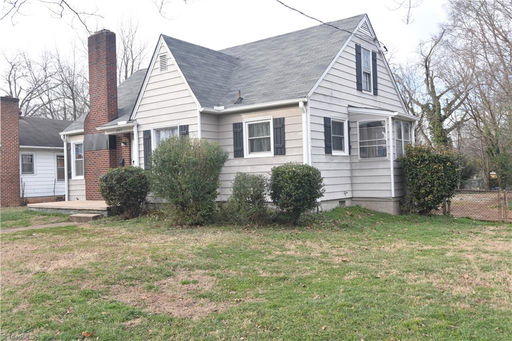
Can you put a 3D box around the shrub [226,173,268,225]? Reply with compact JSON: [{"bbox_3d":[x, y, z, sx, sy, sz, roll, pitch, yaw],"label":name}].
[{"bbox_3d":[-0.247,0.729,12.950,1.140,1.340,1.080,-2,-1,0],"label":"shrub"}]

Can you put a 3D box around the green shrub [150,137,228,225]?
[{"bbox_3d":[-1.777,0.267,13.300,2.050,2.340,1.850,-3,-1,37],"label":"green shrub"}]

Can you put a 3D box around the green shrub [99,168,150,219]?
[{"bbox_3d":[-3.934,0.663,15.000,1.480,1.560,1.420,-3,-1,37],"label":"green shrub"}]

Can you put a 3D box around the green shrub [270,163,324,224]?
[{"bbox_3d":[1.022,0.566,12.250,1.320,1.520,1.300,-2,-1,0],"label":"green shrub"}]

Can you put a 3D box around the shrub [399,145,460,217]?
[{"bbox_3d":[5.056,0.262,14.500,1.660,2.030,1.600,-3,-1,37],"label":"shrub"}]

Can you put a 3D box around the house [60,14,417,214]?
[{"bbox_3d":[-0.581,-1.821,18.851,13.000,6.600,8.850,-3,-1,37],"label":"house"}]

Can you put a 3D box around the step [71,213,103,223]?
[{"bbox_3d":[-5.170,1.475,15.150,1.140,0.170,0.370,-3,-1,37],"label":"step"}]

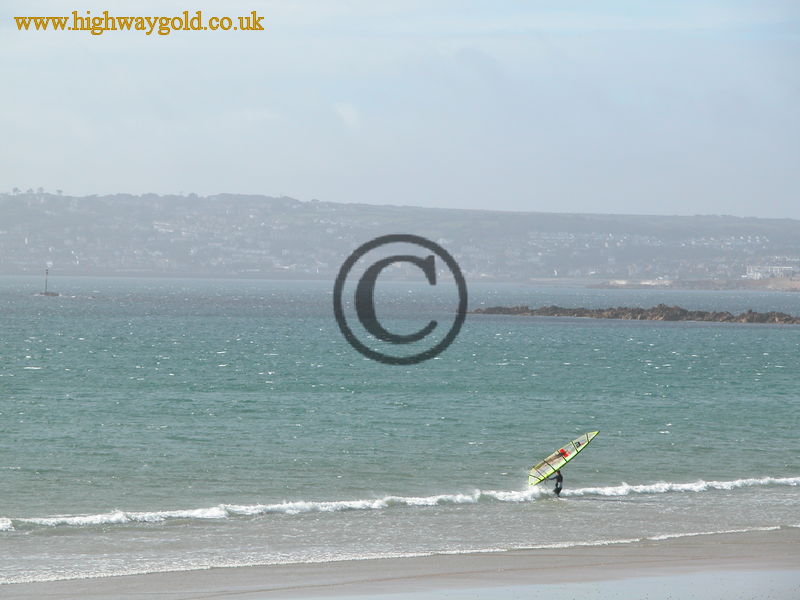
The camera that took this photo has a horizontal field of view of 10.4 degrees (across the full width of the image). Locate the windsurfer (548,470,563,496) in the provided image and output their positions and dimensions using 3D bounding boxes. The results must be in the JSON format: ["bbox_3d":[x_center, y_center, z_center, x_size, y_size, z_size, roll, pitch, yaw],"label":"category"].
[{"bbox_3d":[8.455,10.086,240.000,0.720,1.680,0.570,0,0,-8],"label":"windsurfer"}]

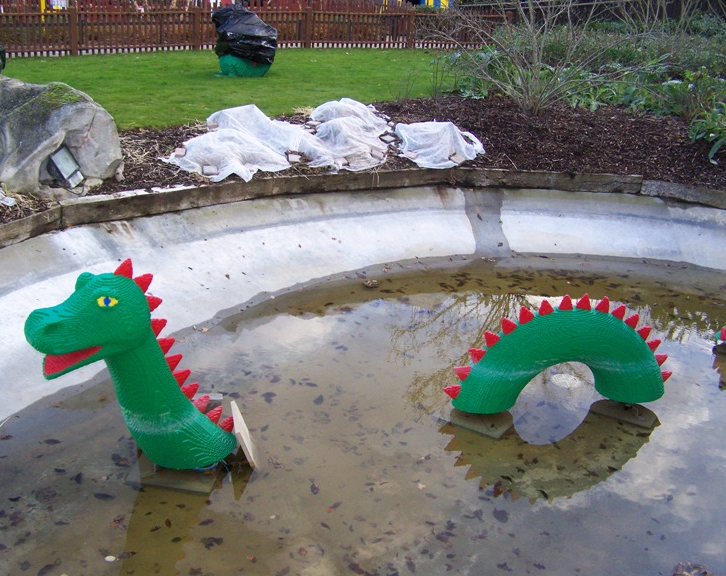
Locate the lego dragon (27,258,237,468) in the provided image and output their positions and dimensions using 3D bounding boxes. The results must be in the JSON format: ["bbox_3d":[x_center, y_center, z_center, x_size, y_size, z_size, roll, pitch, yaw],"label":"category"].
[{"bbox_3d":[-1.124,0.399,4.266,1.034,1.175,0.397,-10,26,-31],"label":"lego dragon"}]

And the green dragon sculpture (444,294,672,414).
[{"bbox_3d":[1.274,0.381,5.273,1.549,0.741,0.384,-1,23,-12],"label":"green dragon sculpture"}]

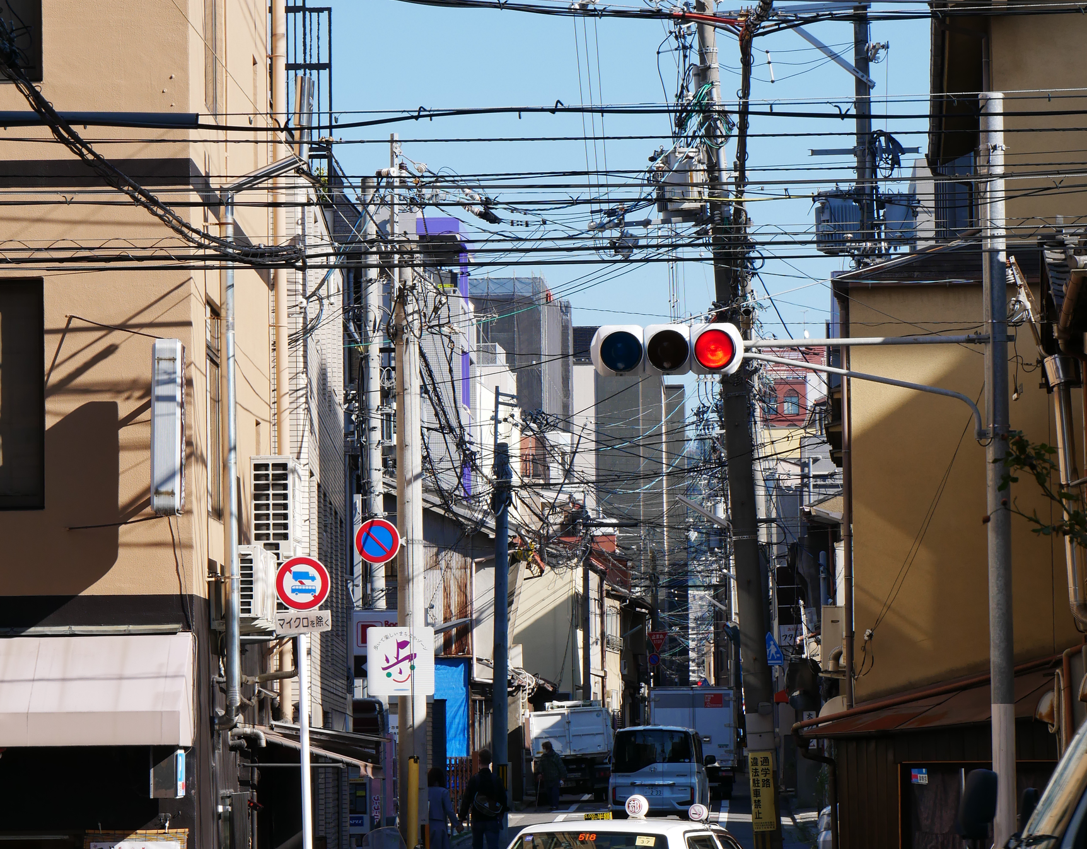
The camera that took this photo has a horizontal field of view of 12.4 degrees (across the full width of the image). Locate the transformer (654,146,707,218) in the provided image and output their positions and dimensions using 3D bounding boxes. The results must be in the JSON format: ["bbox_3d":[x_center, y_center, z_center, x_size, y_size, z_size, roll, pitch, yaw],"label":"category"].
[{"bbox_3d":[1.594,-2.796,58.000,0.540,0.830,0.540,-1,-3,0],"label":"transformer"}]

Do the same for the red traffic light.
[{"bbox_3d":[1.266,-0.552,36.600,0.380,0.380,0.320,-1,-3,0],"label":"red traffic light"}]

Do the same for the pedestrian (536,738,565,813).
[{"bbox_3d":[0.158,7.543,108.000,0.480,1.550,0.520,1,-4,-35],"label":"pedestrian"}]

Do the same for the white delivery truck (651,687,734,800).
[{"bbox_3d":[3.899,8.159,128.973,2.100,2.840,5.800,-1,-3,3],"label":"white delivery truck"}]

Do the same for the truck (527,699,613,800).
[{"bbox_3d":[0.635,7.657,117.400,1.800,2.300,4.800,-4,-3,3],"label":"truck"}]

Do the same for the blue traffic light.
[{"bbox_3d":[0.565,-0.528,36.600,0.340,0.340,0.320,-1,-3,0],"label":"blue traffic light"}]

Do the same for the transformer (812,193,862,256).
[{"bbox_3d":[3.939,-2.664,67.000,0.640,0.820,0.640,-1,-3,11],"label":"transformer"}]

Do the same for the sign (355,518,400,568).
[{"bbox_3d":[-1.462,1.038,44.300,0.390,0.390,0.040,-1,-3,0],"label":"sign"}]

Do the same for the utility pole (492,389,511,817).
[{"bbox_3d":[-0.708,3.227,85.000,0.300,7.550,0.300,0,-3,0],"label":"utility pole"}]

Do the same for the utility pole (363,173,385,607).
[{"bbox_3d":[-2.202,1.353,66.254,0.270,9.362,0.270,-1,-3,0],"label":"utility pole"}]

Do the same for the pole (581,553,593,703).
[{"bbox_3d":[1.177,6.527,133.170,0.250,6.245,0.250,-1,-3,0],"label":"pole"}]

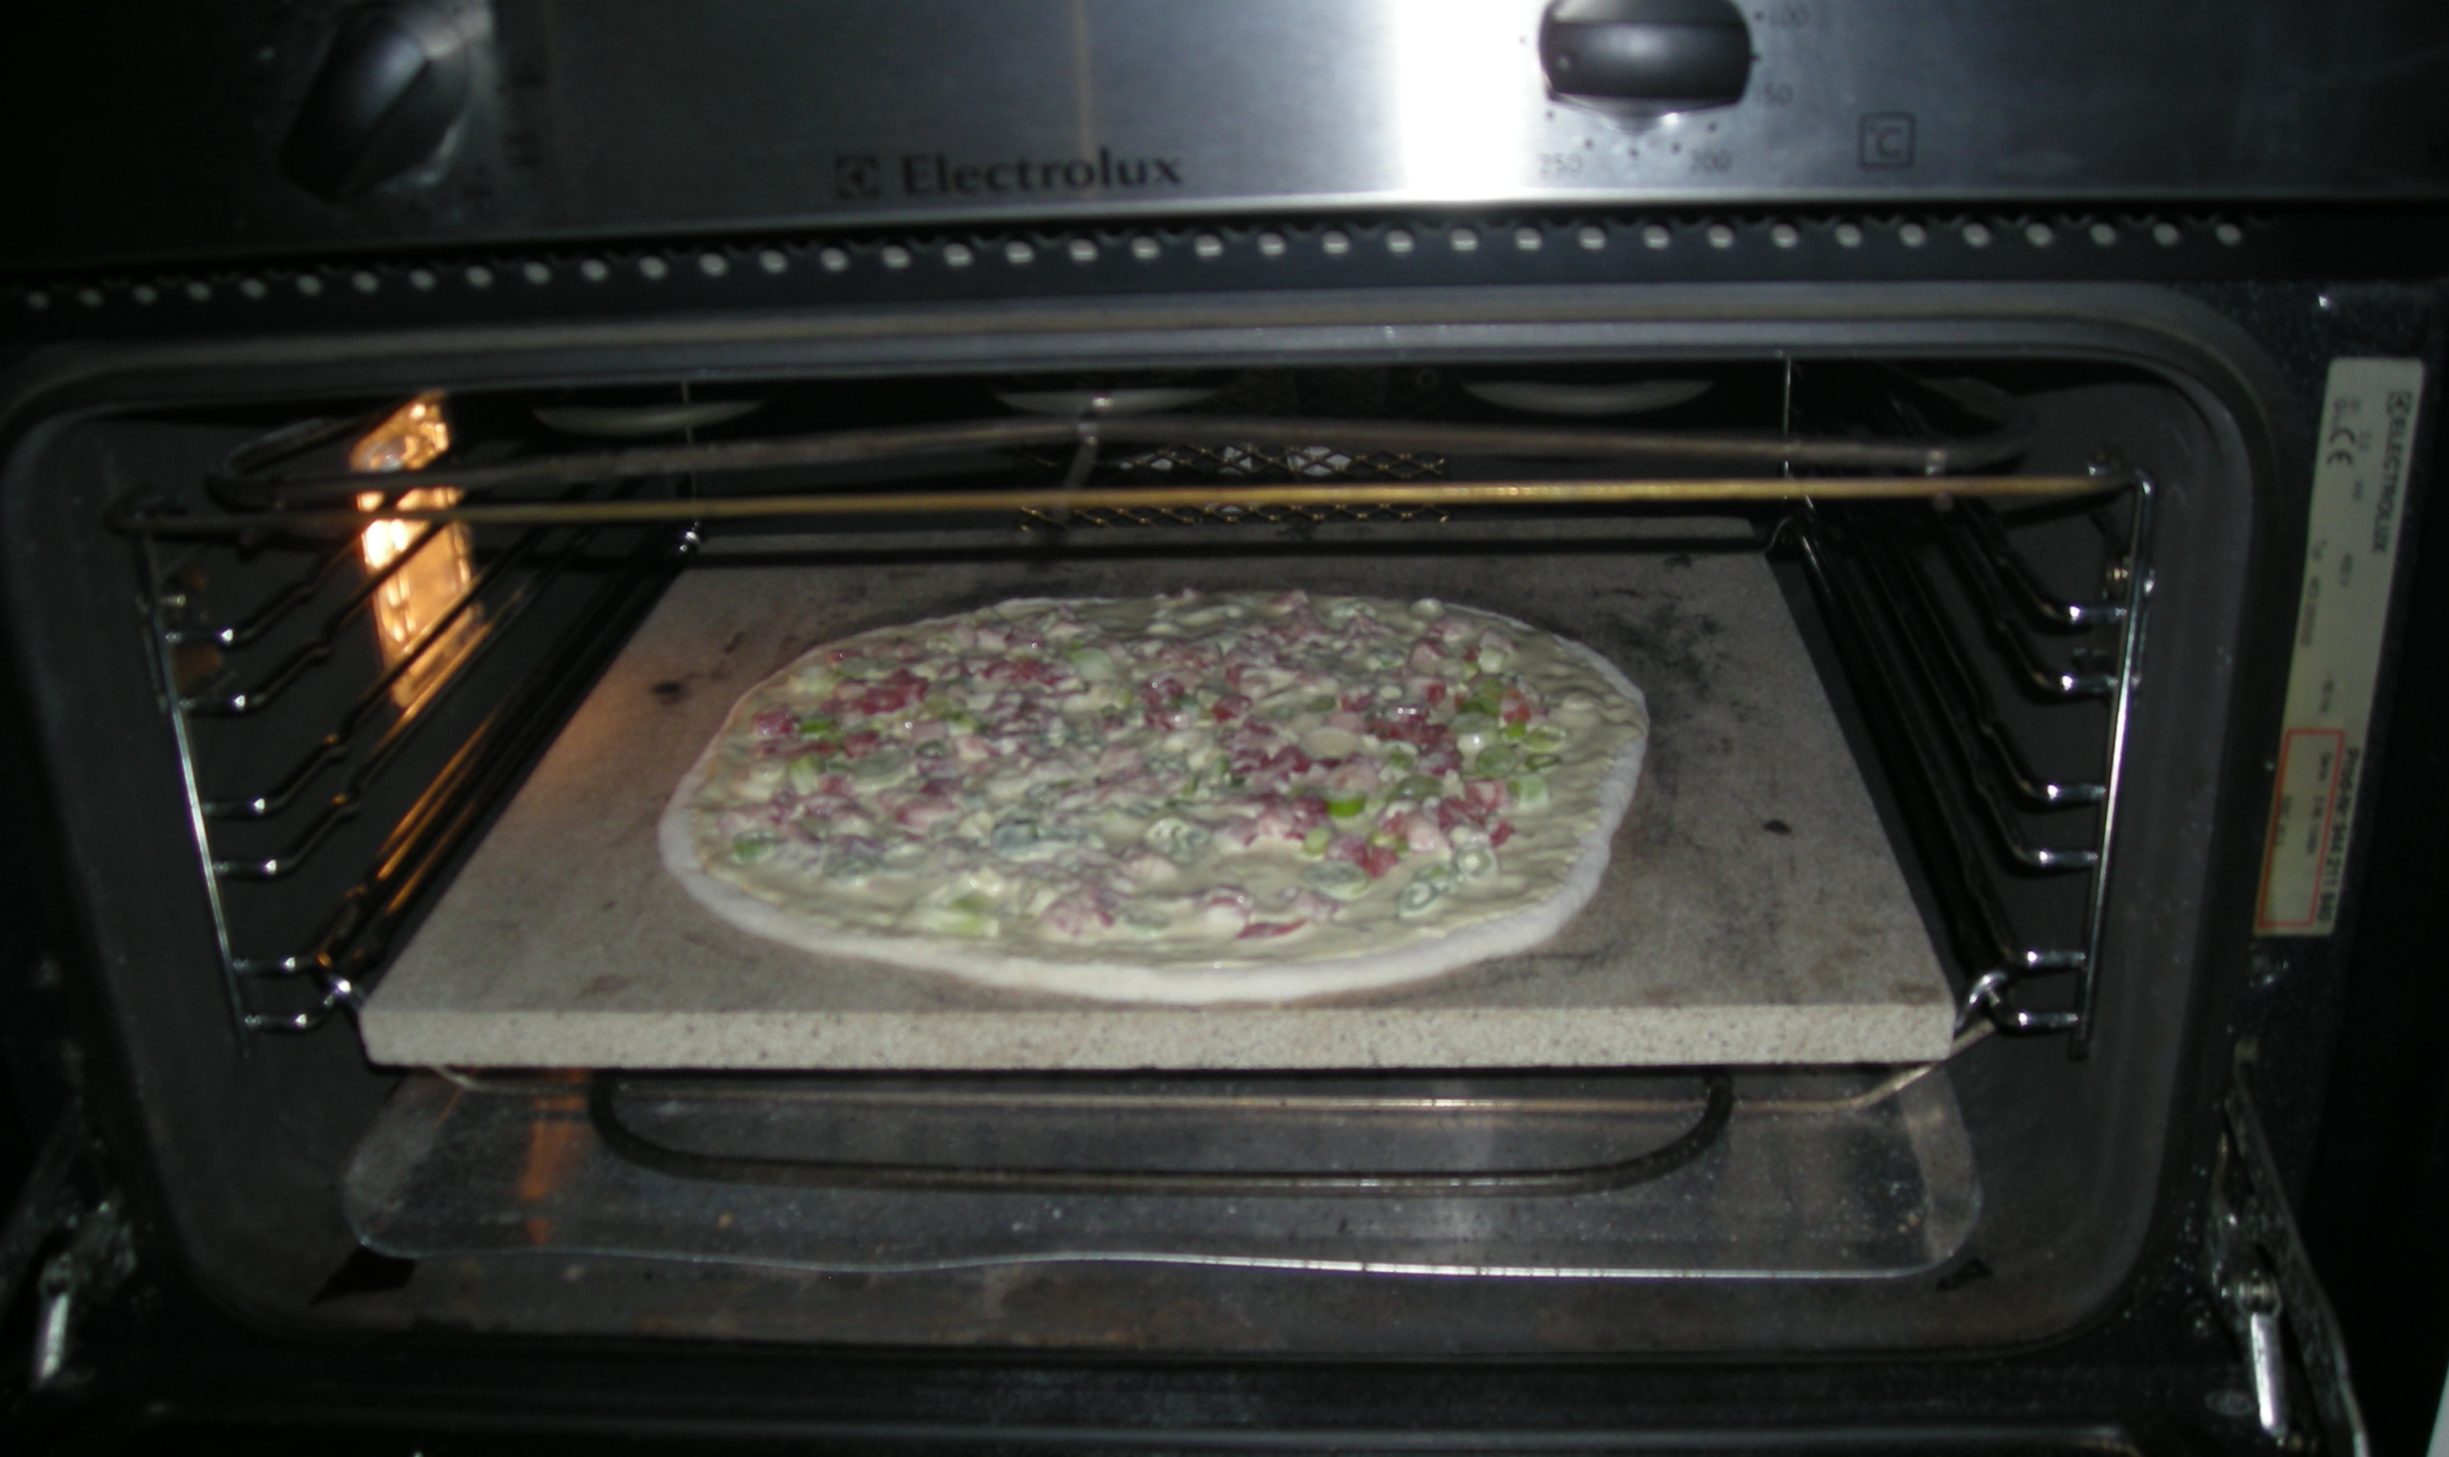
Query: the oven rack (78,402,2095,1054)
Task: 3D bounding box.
[{"bbox_3d":[-0.013,-0.065,0.748,0.453,0.146,0.399,-1,24,3],"label":"oven rack"}]

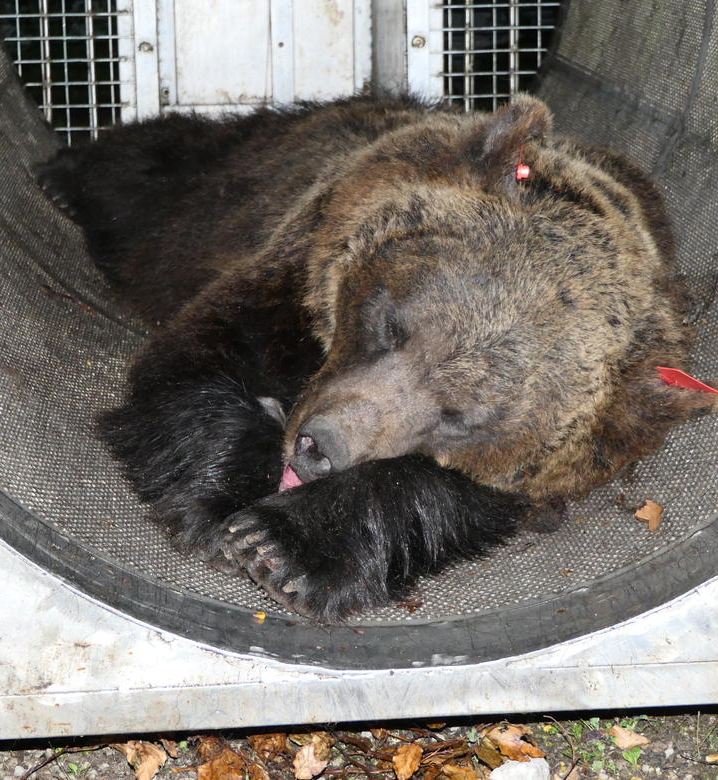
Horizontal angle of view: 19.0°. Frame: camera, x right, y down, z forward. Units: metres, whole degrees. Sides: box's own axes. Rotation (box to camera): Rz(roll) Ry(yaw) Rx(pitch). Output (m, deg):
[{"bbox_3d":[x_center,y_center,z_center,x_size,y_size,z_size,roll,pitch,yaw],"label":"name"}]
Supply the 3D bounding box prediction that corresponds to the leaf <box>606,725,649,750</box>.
[{"bbox_3d":[0.250,0.324,2.000,0.036,0.014,0.042,-7,20,-18],"label":"leaf"}]

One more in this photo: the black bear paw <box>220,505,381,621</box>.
[{"bbox_3d":[-0.051,0.153,1.947,0.125,0.060,0.112,-17,37,-15],"label":"black bear paw"}]

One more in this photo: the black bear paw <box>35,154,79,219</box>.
[{"bbox_3d":[-0.449,-0.309,3.240,0.092,0.058,0.090,37,19,15],"label":"black bear paw"}]

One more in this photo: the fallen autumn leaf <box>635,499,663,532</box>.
[{"bbox_3d":[0.268,0.116,1.979,0.032,0.016,0.042,-28,22,13],"label":"fallen autumn leaf"}]

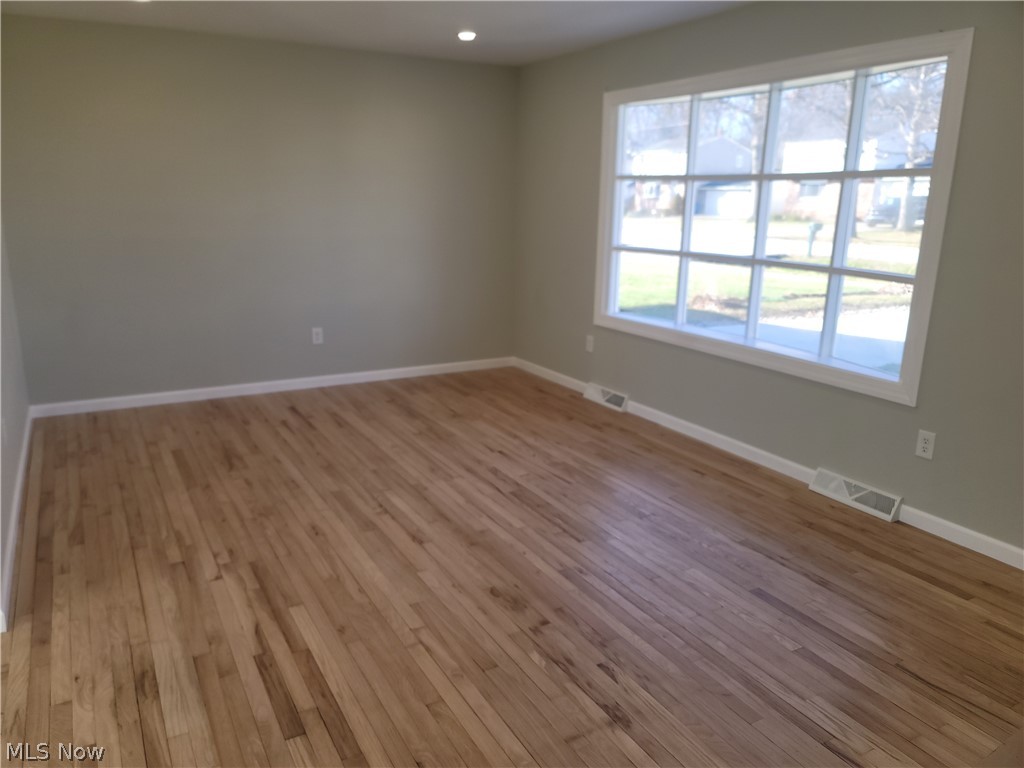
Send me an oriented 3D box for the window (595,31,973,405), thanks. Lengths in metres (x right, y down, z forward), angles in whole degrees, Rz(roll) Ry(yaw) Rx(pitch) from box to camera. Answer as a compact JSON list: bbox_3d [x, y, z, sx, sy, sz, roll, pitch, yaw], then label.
[{"bbox_3d":[1.274,-0.942,4.225,0.100,1.585,2.472,-7,16,-29],"label":"window"}]

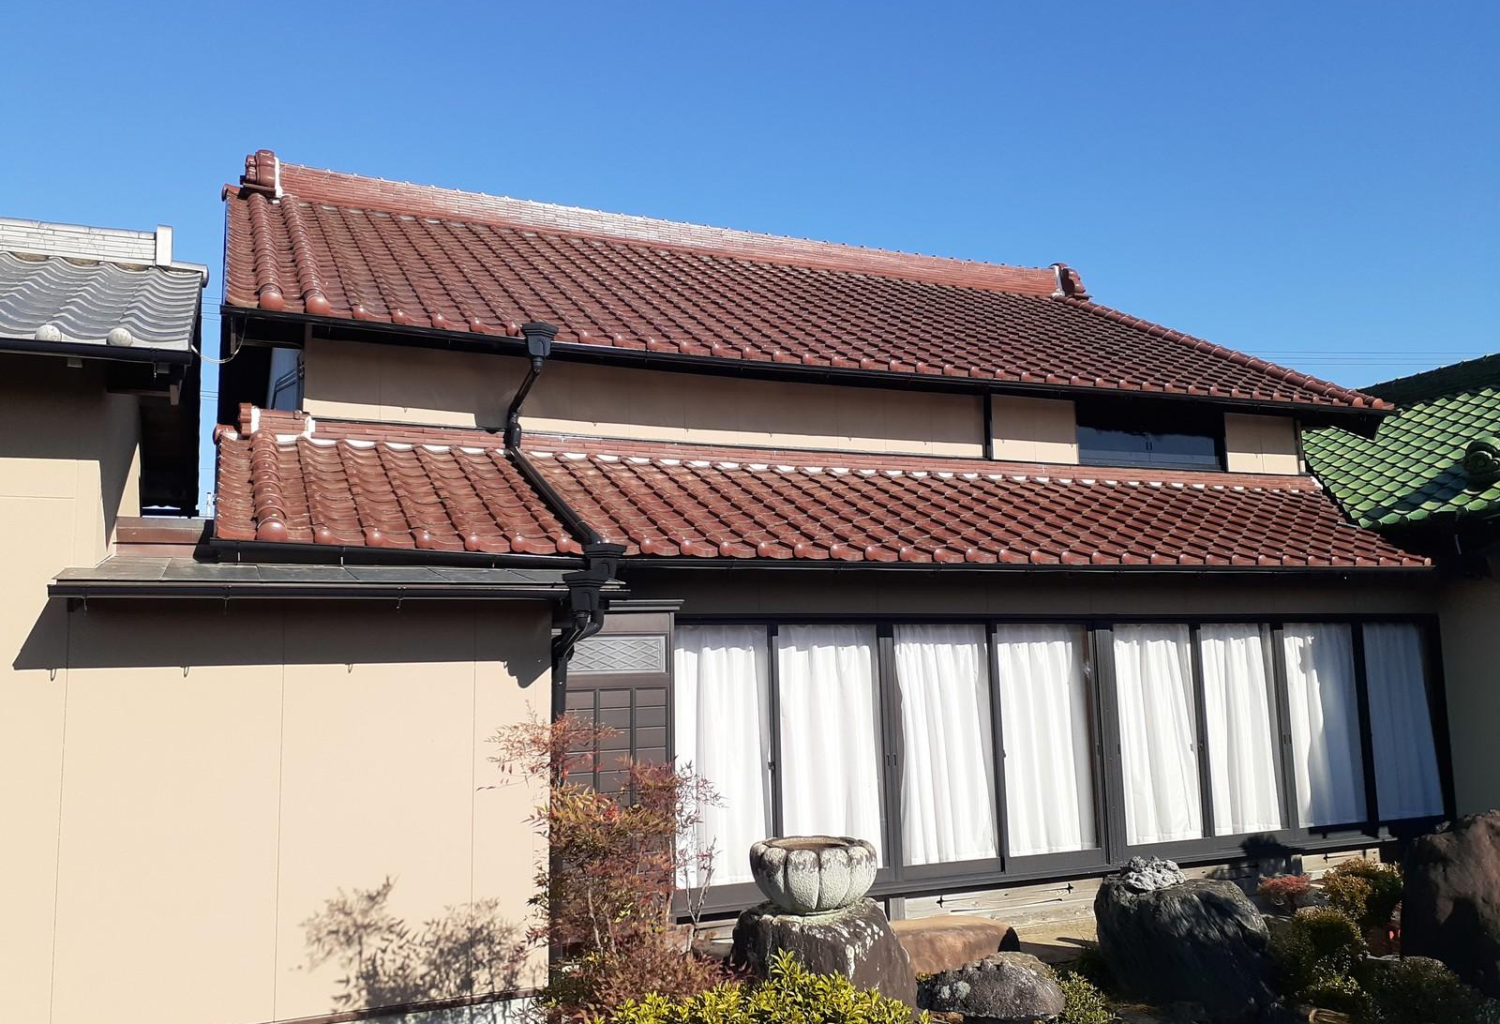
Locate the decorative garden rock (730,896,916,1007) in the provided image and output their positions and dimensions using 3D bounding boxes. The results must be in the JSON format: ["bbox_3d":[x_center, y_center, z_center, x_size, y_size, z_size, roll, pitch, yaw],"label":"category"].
[{"bbox_3d":[0.389,2.369,6.120,0.940,0.700,0.750,2,-8,-22],"label":"decorative garden rock"}]

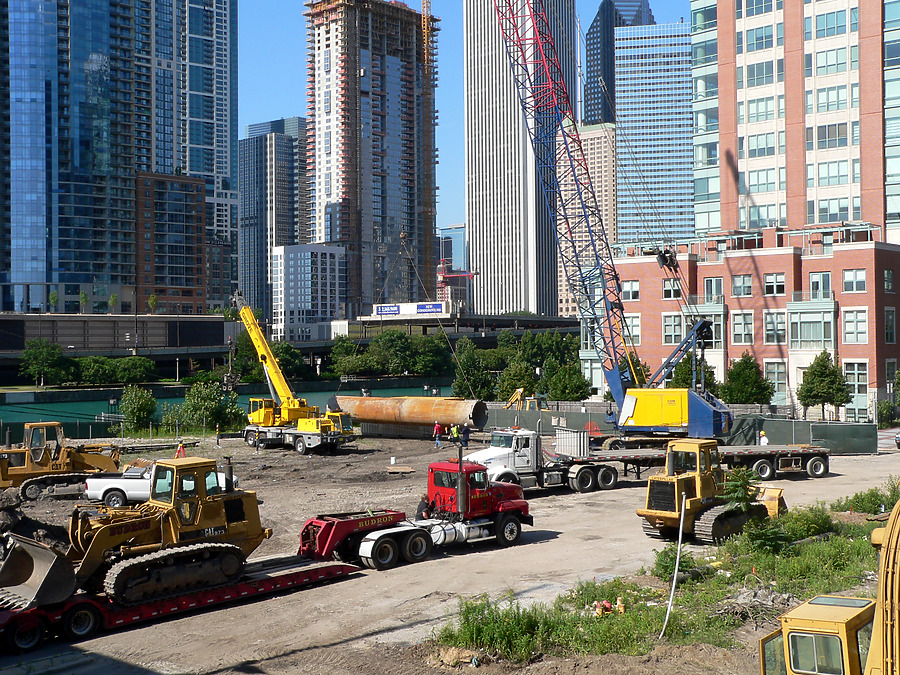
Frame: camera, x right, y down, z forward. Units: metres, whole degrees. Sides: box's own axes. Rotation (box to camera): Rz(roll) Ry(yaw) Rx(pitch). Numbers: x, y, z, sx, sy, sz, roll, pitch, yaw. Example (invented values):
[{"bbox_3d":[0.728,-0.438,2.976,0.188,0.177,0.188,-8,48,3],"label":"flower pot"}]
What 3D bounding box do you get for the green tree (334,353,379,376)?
[{"bbox_3d":[-19.288,5.673,236.000,8.600,5.000,7.200,0,0,-5],"label":"green tree"}]

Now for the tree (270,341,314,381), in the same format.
[{"bbox_3d":[-34.143,4.986,248.000,9.540,8.670,9.060,0,0,0],"label":"tree"}]

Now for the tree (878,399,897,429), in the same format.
[{"bbox_3d":[36.331,6.332,95.000,1.660,2.530,1.580,0,0,0],"label":"tree"}]

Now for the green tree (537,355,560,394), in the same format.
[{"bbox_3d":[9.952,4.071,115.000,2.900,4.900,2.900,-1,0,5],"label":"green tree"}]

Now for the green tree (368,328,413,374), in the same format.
[{"bbox_3d":[-12.795,3.010,246.000,9.200,9.800,8.600,0,0,-3],"label":"green tree"}]

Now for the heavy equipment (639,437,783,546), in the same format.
[{"bbox_3d":[9.560,5.460,42.250,2.750,3.500,7.100,-1,-1,42],"label":"heavy equipment"}]

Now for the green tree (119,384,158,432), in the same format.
[{"bbox_3d":[-24.778,5.688,91.000,3.200,3.900,3.100,0,0,-15],"label":"green tree"}]

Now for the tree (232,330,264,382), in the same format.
[{"bbox_3d":[-39.259,3.720,224.000,6.600,10.000,6.400,0,0,-10],"label":"tree"}]

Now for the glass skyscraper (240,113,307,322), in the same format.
[{"bbox_3d":[-78.239,-47.701,510.000,26.000,99.000,27.000,-1,-1,42],"label":"glass skyscraper"}]

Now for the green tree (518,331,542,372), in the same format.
[{"bbox_3d":[18.902,3.091,272.000,6.000,9.400,6.000,-1,0,4],"label":"green tree"}]

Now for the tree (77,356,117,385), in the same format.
[{"bbox_3d":[-67.363,6.288,218.000,7.620,5.340,7.240,0,0,0],"label":"tree"}]

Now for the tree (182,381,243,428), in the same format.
[{"bbox_3d":[-20.014,5.748,96.000,5.030,4.280,4.780,0,0,0],"label":"tree"}]

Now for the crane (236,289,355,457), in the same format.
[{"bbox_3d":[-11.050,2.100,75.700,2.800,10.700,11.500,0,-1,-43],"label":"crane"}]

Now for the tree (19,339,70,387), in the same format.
[{"bbox_3d":[-73.373,4.614,207.000,9.410,8.870,8.940,0,0,0],"label":"tree"}]

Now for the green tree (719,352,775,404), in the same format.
[{"bbox_3d":[25.918,4.065,100.000,4.900,5.510,4.650,0,0,0],"label":"green tree"}]

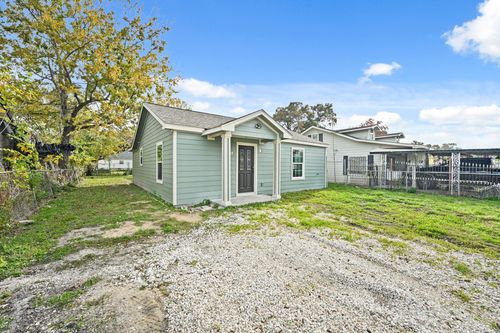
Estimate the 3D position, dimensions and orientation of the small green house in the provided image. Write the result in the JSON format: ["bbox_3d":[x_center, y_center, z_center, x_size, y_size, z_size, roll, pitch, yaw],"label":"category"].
[{"bbox_3d":[-1.812,-0.995,13.573,9.976,4.794,12.291,0,0,-37],"label":"small green house"}]

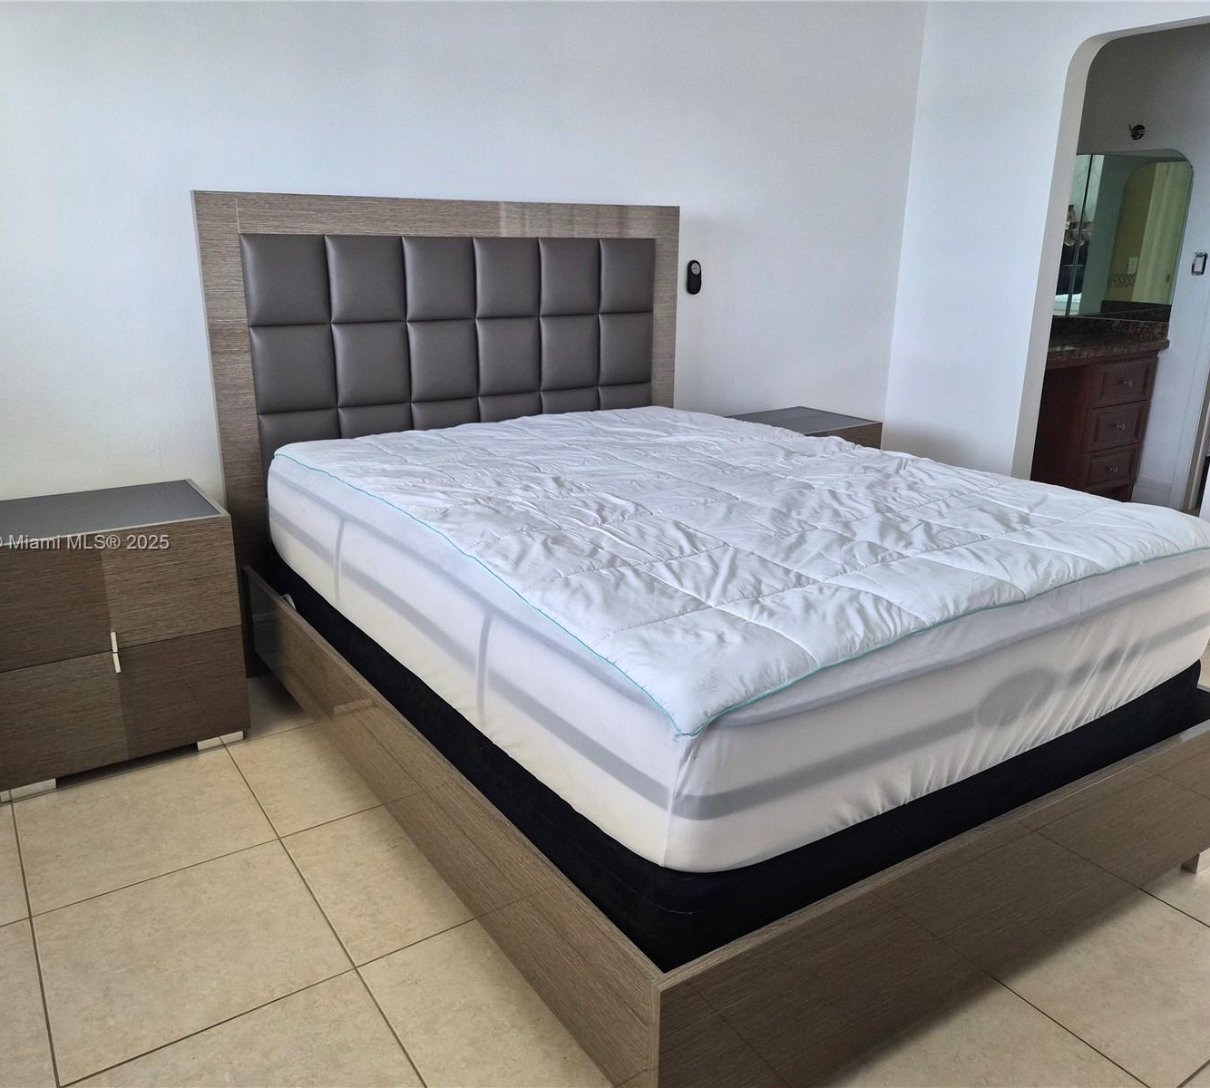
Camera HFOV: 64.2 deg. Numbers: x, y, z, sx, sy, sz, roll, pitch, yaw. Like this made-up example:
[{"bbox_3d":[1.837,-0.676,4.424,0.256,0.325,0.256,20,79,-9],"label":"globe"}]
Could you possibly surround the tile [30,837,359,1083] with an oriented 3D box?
[{"bbox_3d":[-0.820,0.786,1.899,0.496,0.010,0.496,-11,20,-33],"label":"tile"}]

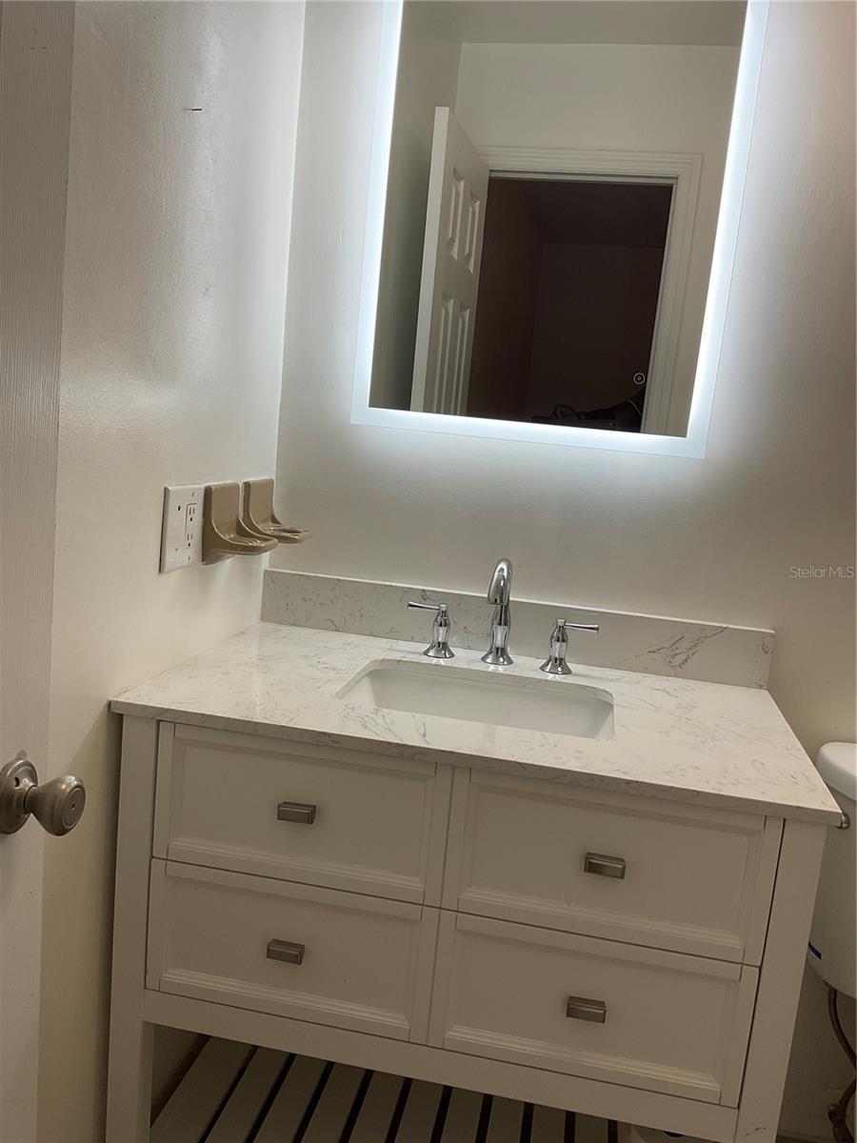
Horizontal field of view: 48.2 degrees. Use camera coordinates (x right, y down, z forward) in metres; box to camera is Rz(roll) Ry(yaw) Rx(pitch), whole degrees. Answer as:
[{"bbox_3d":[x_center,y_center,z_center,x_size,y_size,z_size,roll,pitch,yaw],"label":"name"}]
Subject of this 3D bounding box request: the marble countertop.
[{"bbox_3d":[0.082,0.193,1.451,0.908,0.020,0.570,7,9,10],"label":"marble countertop"}]

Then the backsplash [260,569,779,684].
[{"bbox_3d":[0.138,0.098,1.710,0.908,0.098,0.019,7,9,10],"label":"backsplash"}]

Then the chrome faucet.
[{"bbox_3d":[0.119,0.069,1.591,0.054,0.187,0.160,7,9,10],"label":"chrome faucet"}]

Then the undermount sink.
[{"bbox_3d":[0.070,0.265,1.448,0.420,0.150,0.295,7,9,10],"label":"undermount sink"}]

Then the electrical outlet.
[{"bbox_3d":[-0.359,-0.065,1.398,0.008,0.117,0.116,7,9,10],"label":"electrical outlet"}]

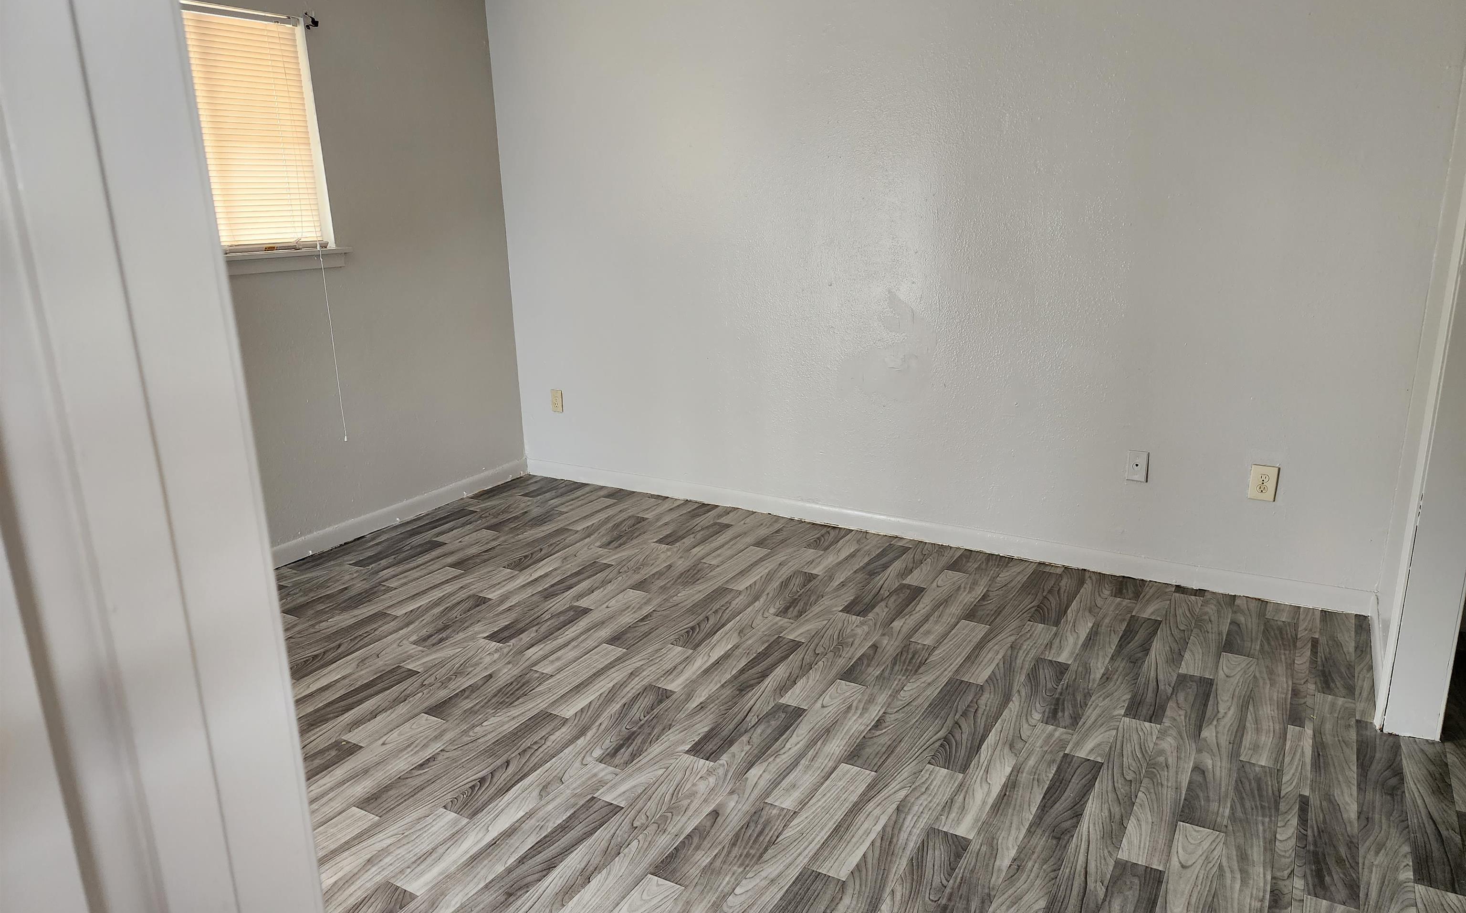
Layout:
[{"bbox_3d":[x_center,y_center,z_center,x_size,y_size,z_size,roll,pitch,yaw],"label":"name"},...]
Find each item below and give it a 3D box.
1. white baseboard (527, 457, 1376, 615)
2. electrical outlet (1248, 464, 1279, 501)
[{"bbox_3d":[0.540,0.279,4.247,3.800,0.086,0.016,8,18,29],"label":"white baseboard"},{"bbox_3d":[1.847,0.093,3.394,0.076,0.124,0.010,8,18,29],"label":"electrical outlet"}]

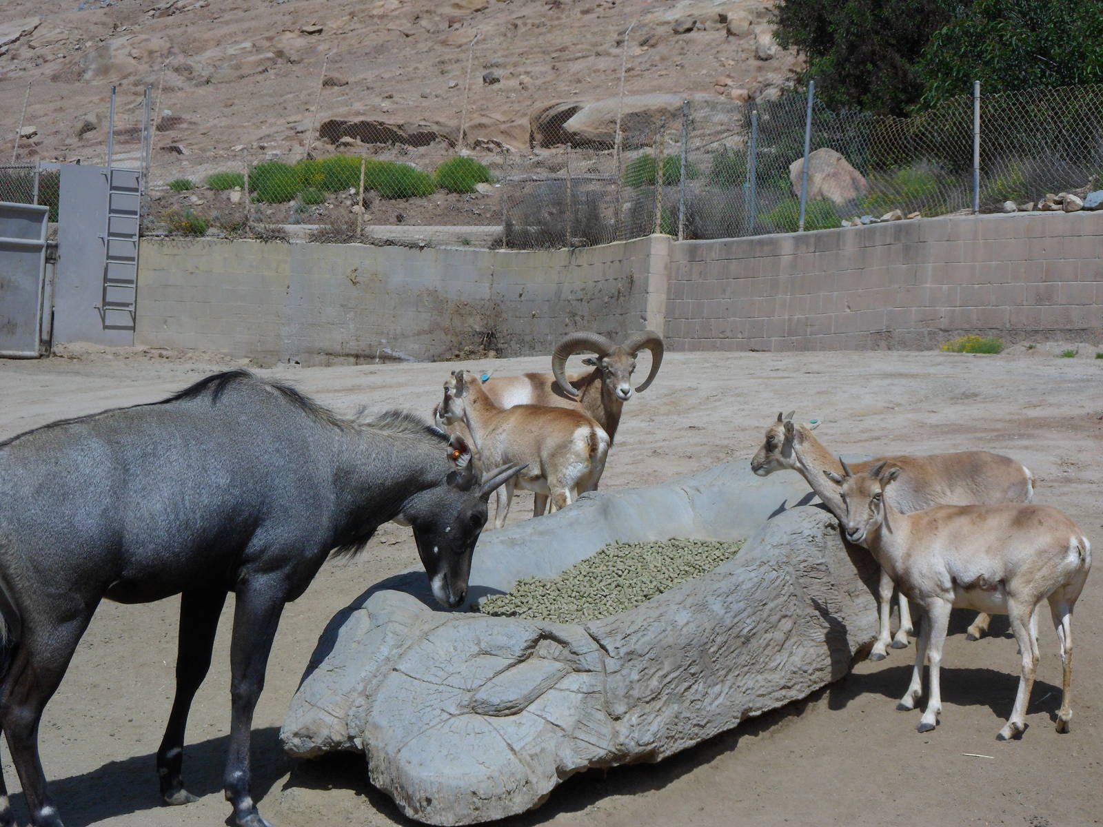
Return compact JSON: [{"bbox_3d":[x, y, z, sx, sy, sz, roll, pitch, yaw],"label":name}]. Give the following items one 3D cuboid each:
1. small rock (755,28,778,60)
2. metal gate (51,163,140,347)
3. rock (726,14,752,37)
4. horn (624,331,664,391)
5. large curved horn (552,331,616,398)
[{"bbox_3d":[4.544,-7.845,71.000,0.480,0.670,0.480,2,1,0],"label":"small rock"},{"bbox_3d":[-5.992,-2.084,44.100,1.200,2.420,0.090,2,1,-27],"label":"metal gate"},{"bbox_3d":[4.033,-8.354,72.000,0.560,0.520,0.500,2,1,0],"label":"rock"},{"bbox_3d":[0.436,-0.250,15.900,0.240,0.300,0.200,2,1,-17],"label":"horn"},{"bbox_3d":[0.153,-0.232,15.800,0.280,0.310,0.200,2,1,-17],"label":"large curved horn"}]

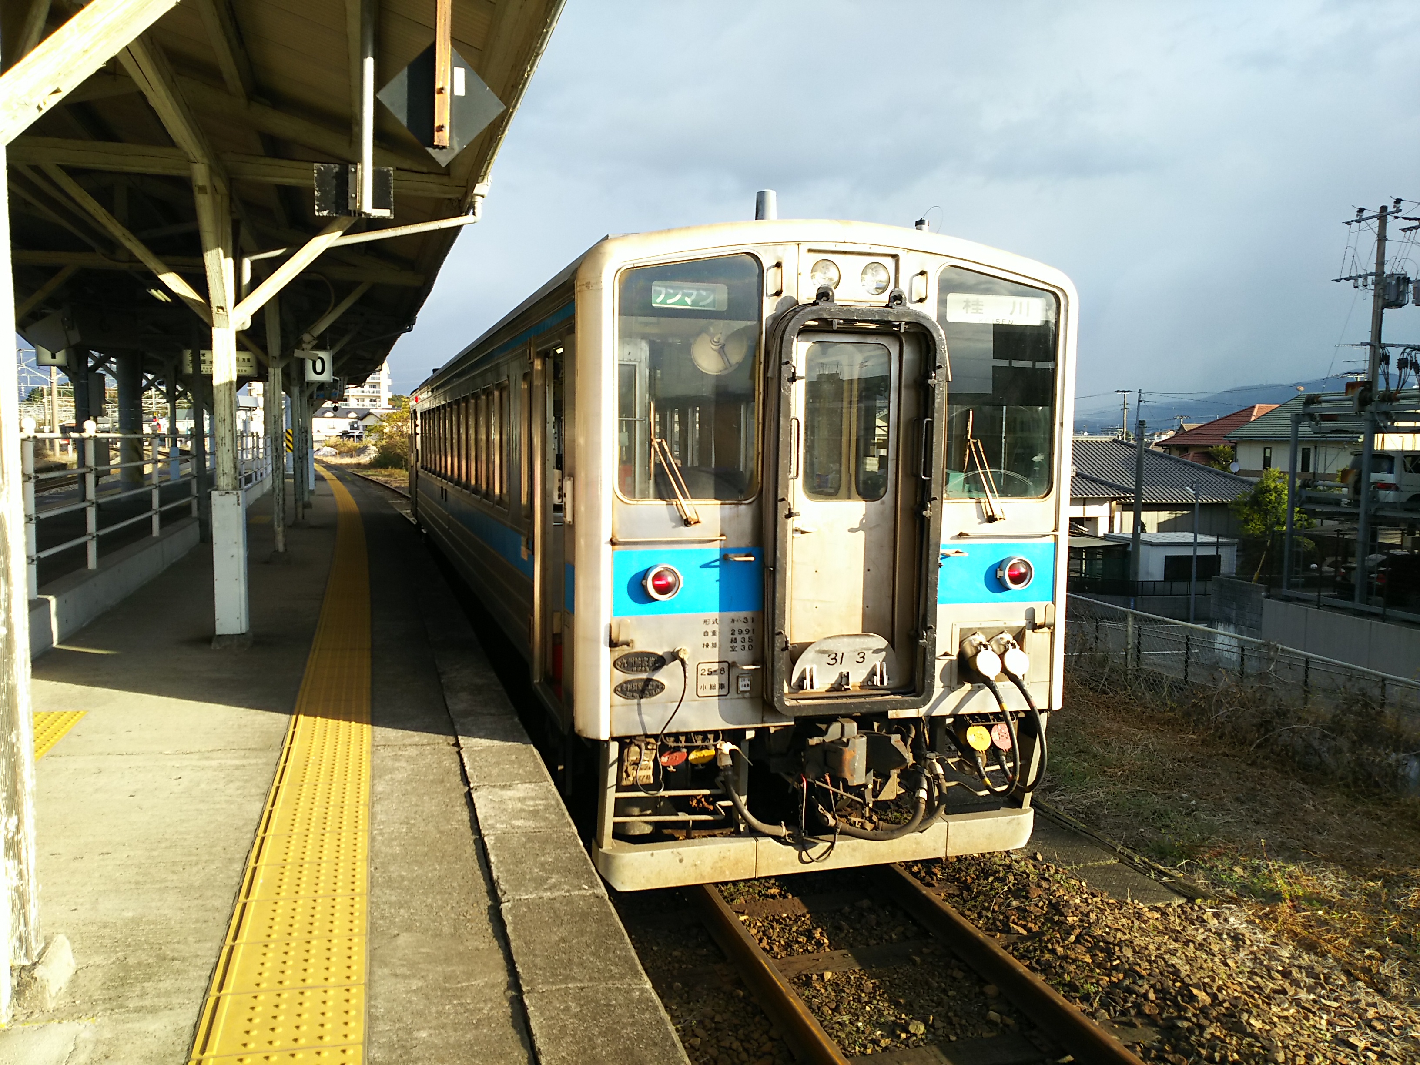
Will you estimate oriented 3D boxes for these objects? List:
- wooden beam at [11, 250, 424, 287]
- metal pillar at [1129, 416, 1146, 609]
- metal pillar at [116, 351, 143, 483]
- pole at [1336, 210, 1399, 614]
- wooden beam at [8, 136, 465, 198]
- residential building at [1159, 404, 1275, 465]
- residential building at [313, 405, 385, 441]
[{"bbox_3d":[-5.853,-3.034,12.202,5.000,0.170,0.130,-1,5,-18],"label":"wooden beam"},{"bbox_3d":[14.006,-0.565,35.067,0.250,6.500,0.250,-1,5,-19],"label":"metal pillar"},{"bbox_3d":[-12.446,-2.305,22.897,0.470,3.250,0.470,-1,5,-19],"label":"metal pillar"},{"bbox_3d":[19.067,-3.698,30.783,0.800,11.900,1.800,-2,5,-24],"label":"pole"},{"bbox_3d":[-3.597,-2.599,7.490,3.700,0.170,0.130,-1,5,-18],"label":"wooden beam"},{"bbox_3d":[31.482,-3.346,62.918,9.200,8.200,8.000,-3,6,-38],"label":"residential building"},{"bbox_3d":[-55.443,-16.217,163.256,10.700,6.200,8.500,0,5,-9],"label":"residential building"}]

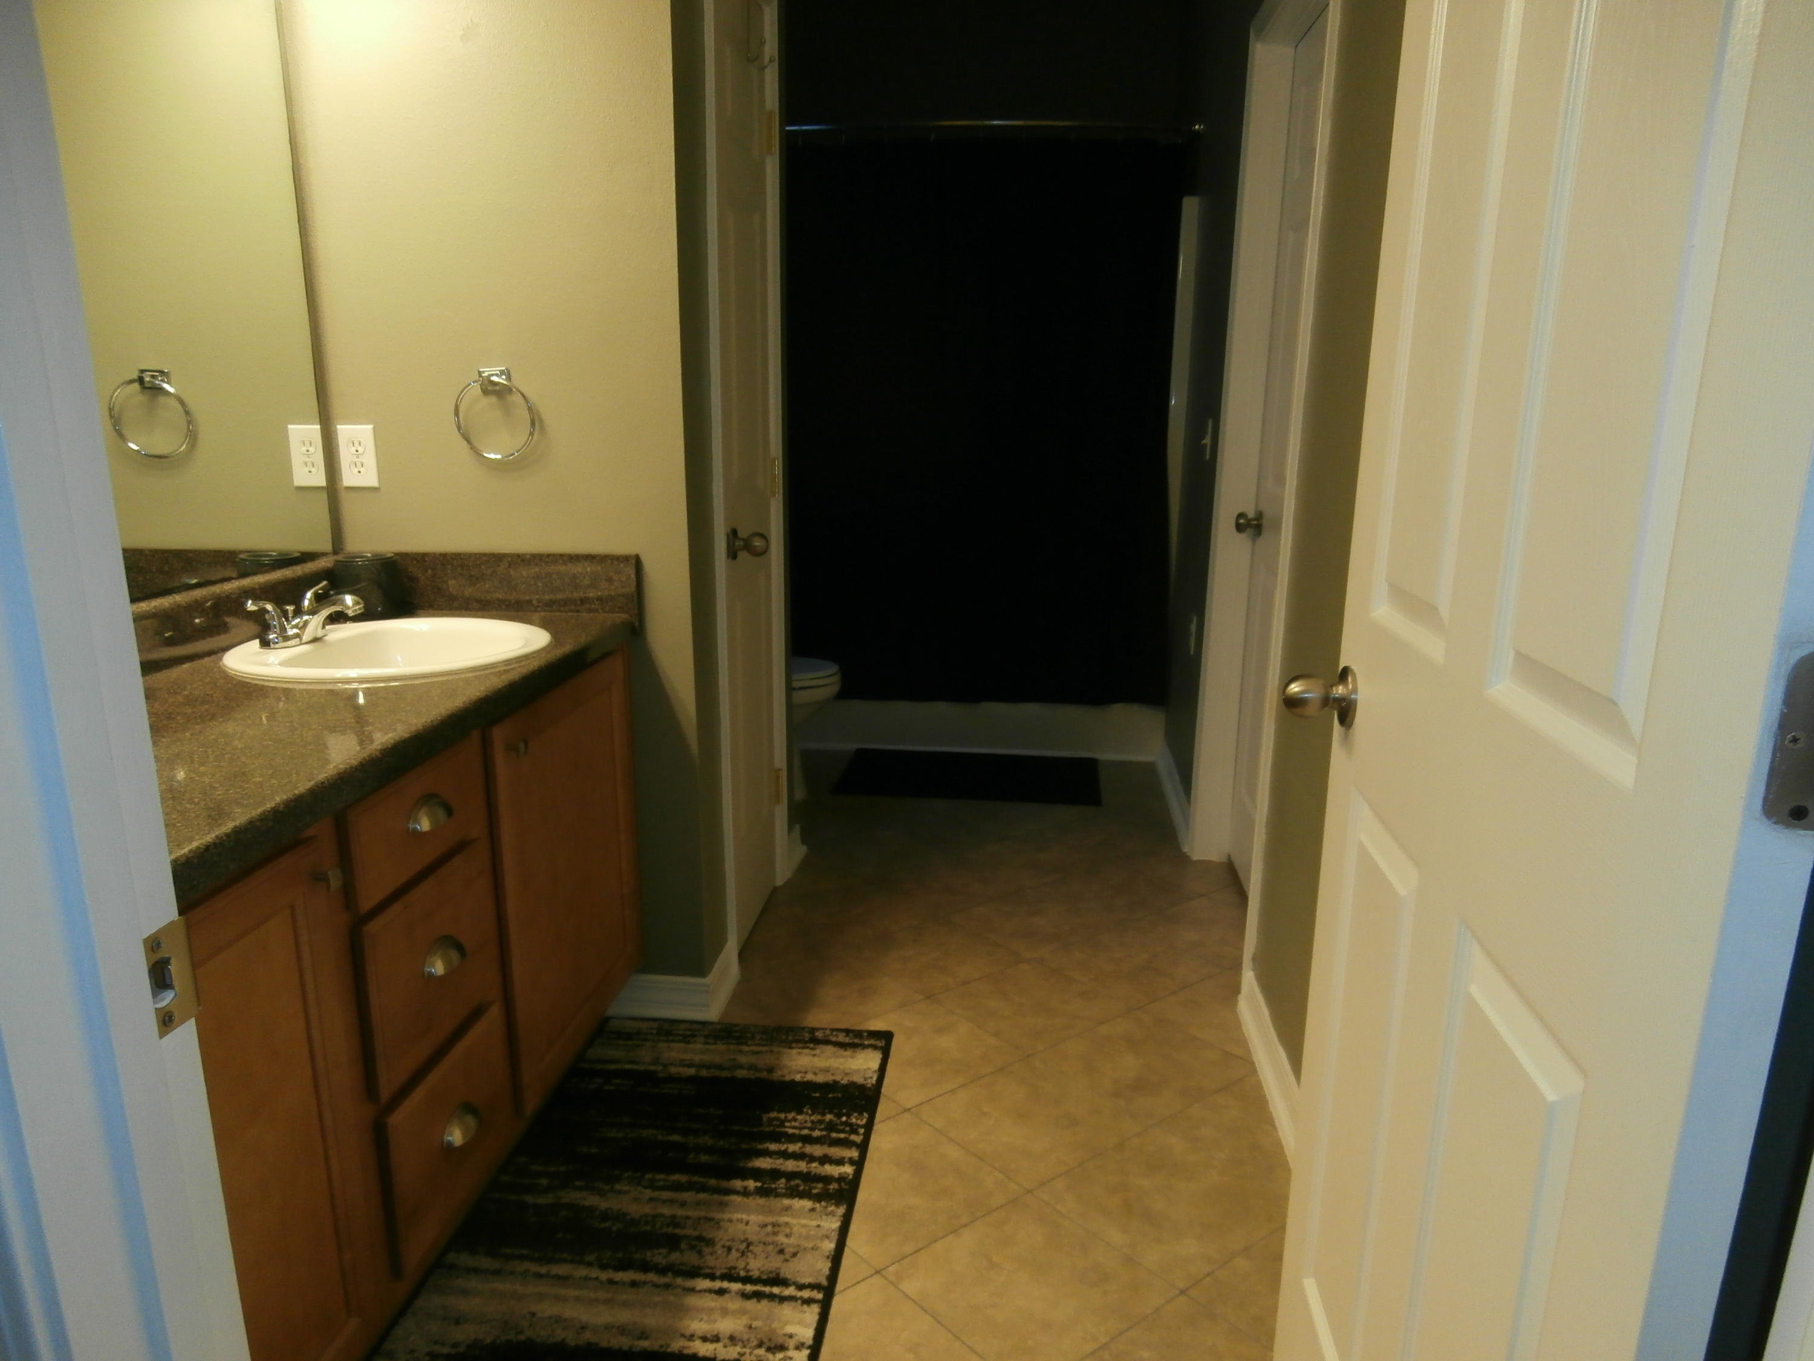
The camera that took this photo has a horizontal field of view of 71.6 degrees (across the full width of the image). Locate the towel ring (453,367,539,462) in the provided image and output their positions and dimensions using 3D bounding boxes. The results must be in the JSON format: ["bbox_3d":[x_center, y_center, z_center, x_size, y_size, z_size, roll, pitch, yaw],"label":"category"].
[{"bbox_3d":[-0.745,-0.483,2.279,0.147,0.165,0.065,2,14,5],"label":"towel ring"}]

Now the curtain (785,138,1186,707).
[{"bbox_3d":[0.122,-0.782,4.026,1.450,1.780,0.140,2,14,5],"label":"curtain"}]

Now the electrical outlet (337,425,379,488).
[{"bbox_3d":[-1.025,-0.419,2.352,0.071,0.115,0.010,2,14,5],"label":"electrical outlet"}]

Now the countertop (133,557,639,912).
[{"bbox_3d":[-0.900,0.010,1.702,0.575,0.165,1.430,2,14,7],"label":"countertop"}]

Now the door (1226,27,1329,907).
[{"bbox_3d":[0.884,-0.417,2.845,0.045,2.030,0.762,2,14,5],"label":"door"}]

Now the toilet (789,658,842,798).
[{"bbox_3d":[-0.565,-0.006,3.823,0.740,0.750,0.420,2,14,5],"label":"toilet"}]

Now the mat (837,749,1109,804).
[{"bbox_3d":[0.212,0.308,4.128,0.834,0.012,0.486,2,14,5],"label":"mat"}]

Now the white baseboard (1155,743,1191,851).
[{"bbox_3d":[0.816,0.333,3.890,0.016,0.095,0.820,2,14,5],"label":"white baseboard"}]

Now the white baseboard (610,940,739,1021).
[{"bbox_3d":[-0.486,0.623,2.652,0.225,0.096,0.195,2,14,5],"label":"white baseboard"}]

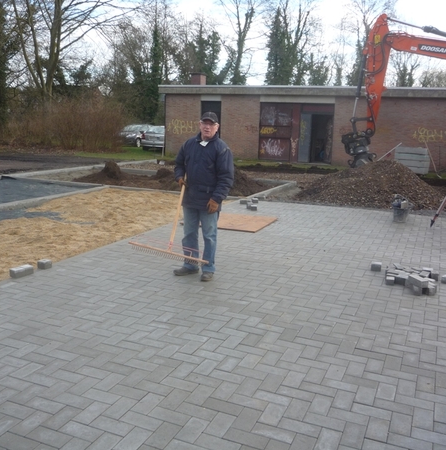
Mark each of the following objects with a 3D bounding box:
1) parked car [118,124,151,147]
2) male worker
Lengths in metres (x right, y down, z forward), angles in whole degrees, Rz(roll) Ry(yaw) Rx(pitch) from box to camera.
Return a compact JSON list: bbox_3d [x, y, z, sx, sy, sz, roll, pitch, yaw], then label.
[{"bbox_3d":[-5.490,-5.879,34.000,1.770,1.460,4.450,7,12,22],"label":"parked car"},{"bbox_3d":[-0.195,-0.297,5.404,0.570,1.710,0.400,5,12,17],"label":"male worker"}]

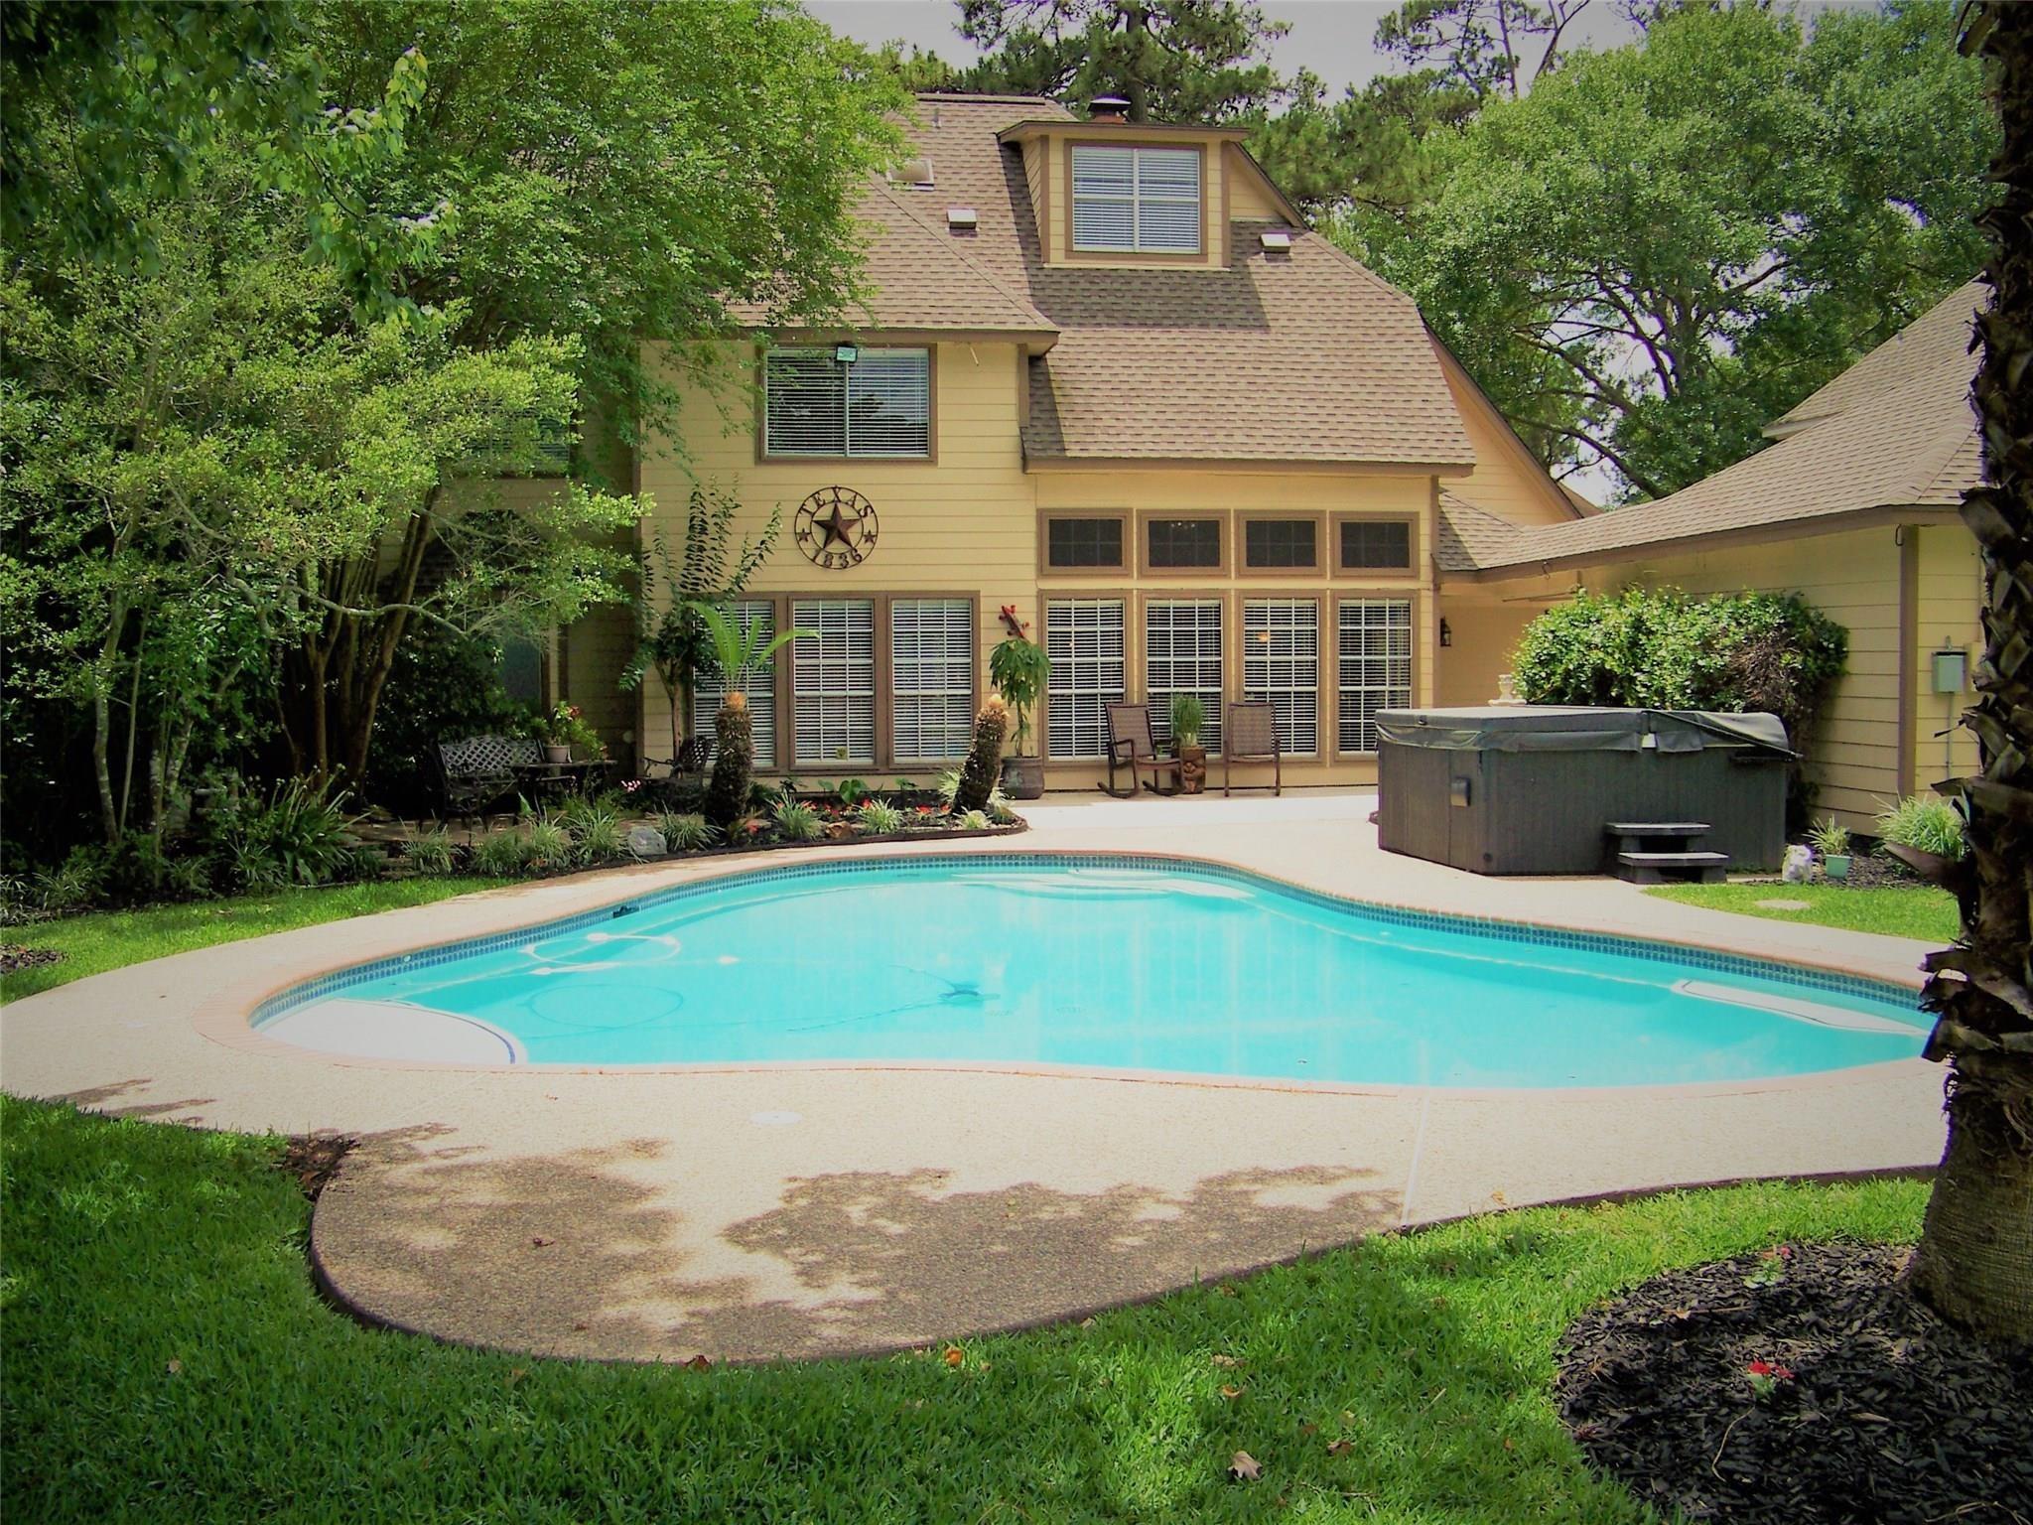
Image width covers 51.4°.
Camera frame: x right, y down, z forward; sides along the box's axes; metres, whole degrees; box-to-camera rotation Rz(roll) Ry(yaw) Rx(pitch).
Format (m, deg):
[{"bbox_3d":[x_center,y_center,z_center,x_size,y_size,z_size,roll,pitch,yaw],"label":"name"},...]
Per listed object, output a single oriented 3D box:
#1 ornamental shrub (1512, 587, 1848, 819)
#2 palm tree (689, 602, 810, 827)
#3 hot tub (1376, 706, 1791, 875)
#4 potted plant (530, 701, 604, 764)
[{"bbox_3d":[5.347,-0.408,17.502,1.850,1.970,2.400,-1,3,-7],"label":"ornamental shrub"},{"bbox_3d":[-2.316,-0.414,18.350,1.000,1.950,0.900,-1,3,-7],"label":"palm tree"},{"bbox_3d":[3.990,0.170,15.216,2.140,1.050,2.180,-1,3,-8],"label":"hot tub"},{"bbox_3d":[-4.188,-0.274,19.700,0.680,0.590,0.600,-1,3,-7],"label":"potted plant"}]

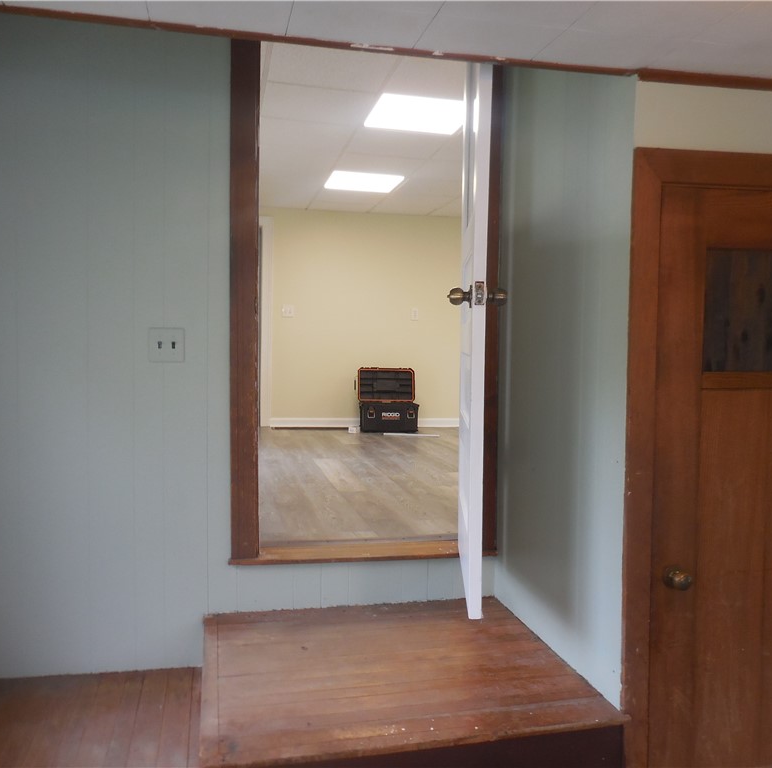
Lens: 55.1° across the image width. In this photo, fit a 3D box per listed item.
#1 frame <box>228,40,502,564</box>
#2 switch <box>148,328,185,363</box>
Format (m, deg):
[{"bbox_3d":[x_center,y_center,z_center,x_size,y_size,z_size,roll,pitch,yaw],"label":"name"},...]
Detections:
[{"bbox_3d":[-0.065,-0.379,2.738,1.003,2.050,0.140,0,2,-13],"label":"frame"},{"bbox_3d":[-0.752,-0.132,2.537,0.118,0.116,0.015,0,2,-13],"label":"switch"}]

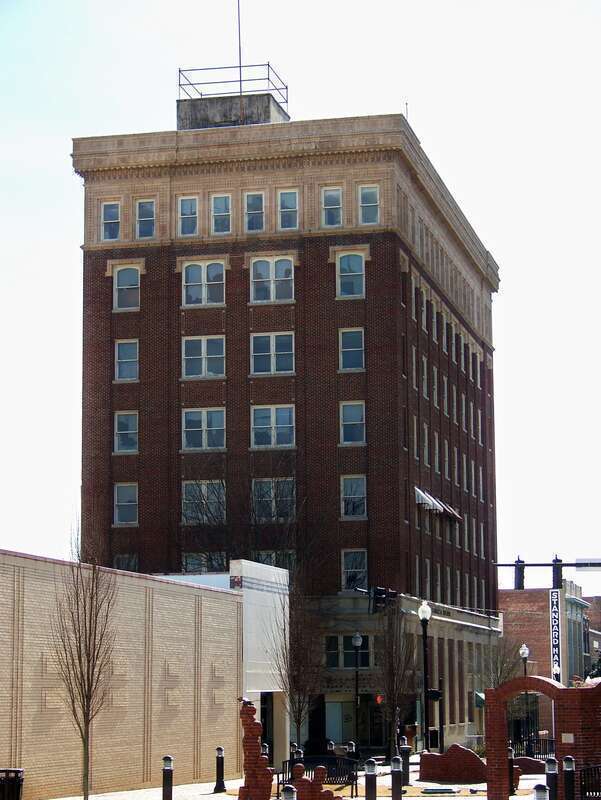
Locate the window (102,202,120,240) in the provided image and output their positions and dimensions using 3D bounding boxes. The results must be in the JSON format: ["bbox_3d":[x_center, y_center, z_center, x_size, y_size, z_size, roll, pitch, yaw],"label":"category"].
[{"bbox_3d":[-8.639,-8.143,92.242,0.900,1.780,0.150,-2,-8,13],"label":"window"}]

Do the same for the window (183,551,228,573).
[{"bbox_3d":[-4.223,7.635,88.981,2.000,1.820,0.150,-2,-8,13],"label":"window"}]

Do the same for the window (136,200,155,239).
[{"bbox_3d":[-7.139,-8.315,92.749,0.906,1.790,0.160,-2,-9,13],"label":"window"}]

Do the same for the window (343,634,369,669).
[{"bbox_3d":[2.421,10.873,86.974,1.150,1.450,0.150,-2,-8,13],"label":"window"}]

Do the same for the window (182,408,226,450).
[{"bbox_3d":[-4.287,1.339,90.672,1.997,1.885,0.150,-2,-8,13],"label":"window"}]

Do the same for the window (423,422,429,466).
[{"bbox_3d":[5.858,2.093,94.761,0.150,1.900,1.750,-2,-8,13],"label":"window"}]

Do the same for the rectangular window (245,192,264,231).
[{"bbox_3d":[-2.123,-8.654,92.849,0.950,1.920,0.160,-2,-8,13],"label":"rectangular window"}]

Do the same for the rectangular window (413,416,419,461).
[{"bbox_3d":[5.177,1.676,91.818,0.150,1.900,1.750,-2,-8,13],"label":"rectangular window"}]

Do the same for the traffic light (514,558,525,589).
[{"bbox_3d":[8.273,6.566,76.000,0.380,1.250,0.400,-2,-8,13],"label":"traffic light"}]

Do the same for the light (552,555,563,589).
[{"bbox_3d":[9.333,6.332,73.000,0.360,1.100,0.380,-2,-8,13],"label":"light"}]

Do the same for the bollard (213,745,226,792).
[{"bbox_3d":[-1.856,8.545,46.500,0.280,1.065,0.280,-2,-8,13],"label":"bollard"}]

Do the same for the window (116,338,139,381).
[{"bbox_3d":[-7.873,-1.809,91.188,1.100,1.870,0.150,-2,-8,13],"label":"window"}]

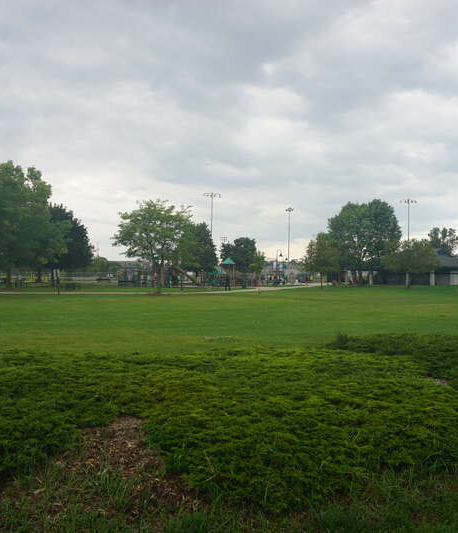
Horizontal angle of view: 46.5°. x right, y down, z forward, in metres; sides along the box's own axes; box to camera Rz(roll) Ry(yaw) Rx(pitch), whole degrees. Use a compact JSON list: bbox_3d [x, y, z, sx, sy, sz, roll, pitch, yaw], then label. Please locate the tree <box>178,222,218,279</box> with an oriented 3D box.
[{"bbox_3d":[-5.080,-2.060,86.000,6.610,10.080,6.600,0,-1,0],"label":"tree"}]

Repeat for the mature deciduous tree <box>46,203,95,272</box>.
[{"bbox_3d":[-28.150,-3.590,87.000,12.070,13.710,11.500,0,-1,0],"label":"mature deciduous tree"}]

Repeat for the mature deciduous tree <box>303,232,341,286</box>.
[{"bbox_3d":[14.050,-0.970,81.000,6.230,8.390,6.100,0,-1,0],"label":"mature deciduous tree"}]

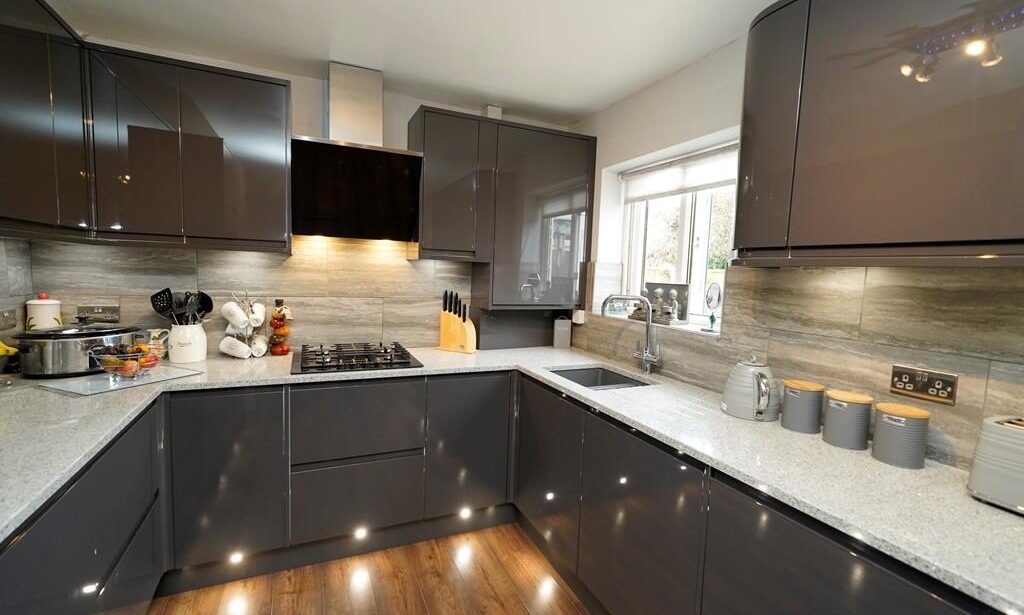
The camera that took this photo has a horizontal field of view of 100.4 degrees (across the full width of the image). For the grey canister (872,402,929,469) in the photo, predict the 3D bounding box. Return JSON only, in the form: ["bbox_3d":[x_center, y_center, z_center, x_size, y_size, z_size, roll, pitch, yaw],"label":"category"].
[{"bbox_3d":[1.065,0.349,1.171,0.108,0.146,0.108,0,5,-24],"label":"grey canister"}]

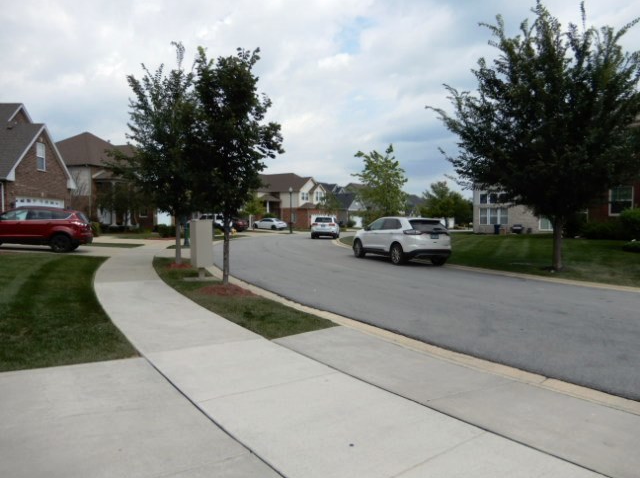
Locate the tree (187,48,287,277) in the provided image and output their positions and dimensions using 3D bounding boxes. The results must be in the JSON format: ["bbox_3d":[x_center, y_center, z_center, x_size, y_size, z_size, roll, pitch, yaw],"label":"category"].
[{"bbox_3d":[-1.930,-1.634,10.134,2.400,5.378,2.400,0,3,0],"label":"tree"}]

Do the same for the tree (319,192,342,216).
[{"bbox_3d":[1.205,-3.208,50.906,2.800,4.466,2.800,0,3,0],"label":"tree"}]

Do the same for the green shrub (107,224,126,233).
[{"bbox_3d":[-14.869,-0.801,32.484,1.500,0.650,1.100,0,3,0],"label":"green shrub"}]

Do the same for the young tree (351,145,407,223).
[{"bbox_3d":[3.313,-2.382,24.360,3.100,5.600,3.000,0,3,0],"label":"young tree"}]

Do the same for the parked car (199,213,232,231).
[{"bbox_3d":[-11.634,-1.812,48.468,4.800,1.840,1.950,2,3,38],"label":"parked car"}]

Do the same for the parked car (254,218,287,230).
[{"bbox_3d":[-6.412,-1.962,57.471,4.750,1.450,1.830,1,3,29],"label":"parked car"}]

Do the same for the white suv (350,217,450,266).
[{"bbox_3d":[3.040,-0.020,17.500,1.950,1.740,4.770,-1,3,-24],"label":"white suv"}]

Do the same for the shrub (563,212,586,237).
[{"bbox_3d":[14.684,-0.793,25.464,1.300,1.450,1.300,0,3,0],"label":"shrub"}]

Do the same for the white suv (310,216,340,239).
[{"bbox_3d":[0.477,-0.943,35.256,1.940,1.760,4.820,0,3,7],"label":"white suv"}]

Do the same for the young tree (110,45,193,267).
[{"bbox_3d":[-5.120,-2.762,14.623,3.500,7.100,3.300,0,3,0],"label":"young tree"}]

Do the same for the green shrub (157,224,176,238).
[{"bbox_3d":[-9.793,-0.540,28.379,1.350,0.850,1.200,0,3,0],"label":"green shrub"}]

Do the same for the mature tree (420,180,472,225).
[{"bbox_3d":[15.927,-4.210,55.864,6.300,6.029,6.300,0,3,0],"label":"mature tree"}]

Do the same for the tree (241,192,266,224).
[{"bbox_3d":[-7.344,-3.131,48.888,3.100,4.500,3.000,0,3,0],"label":"tree"}]

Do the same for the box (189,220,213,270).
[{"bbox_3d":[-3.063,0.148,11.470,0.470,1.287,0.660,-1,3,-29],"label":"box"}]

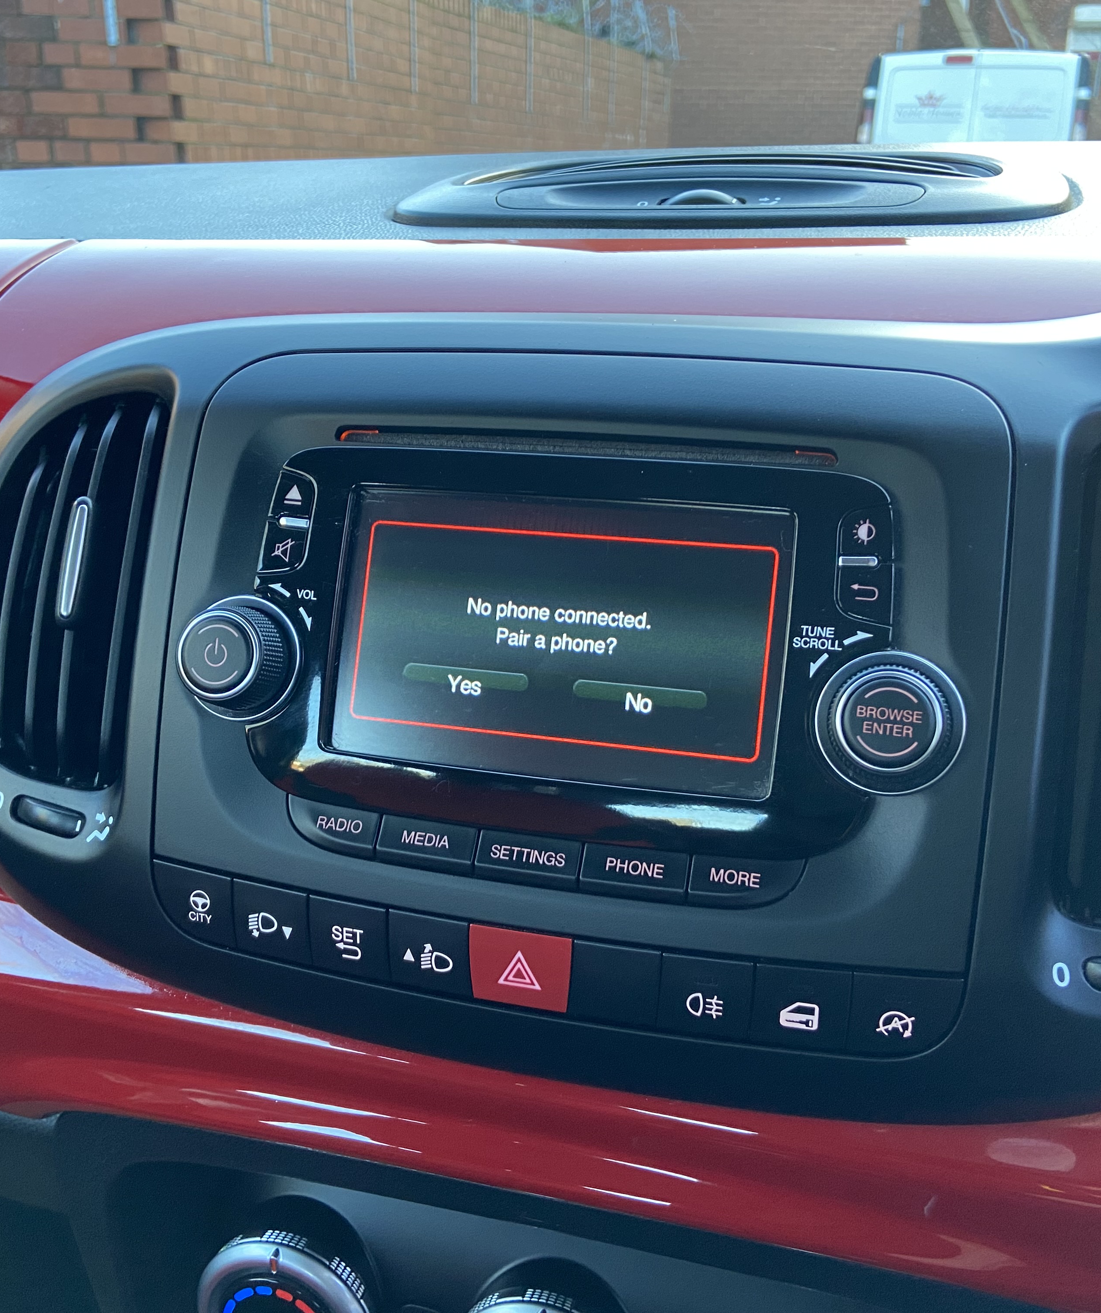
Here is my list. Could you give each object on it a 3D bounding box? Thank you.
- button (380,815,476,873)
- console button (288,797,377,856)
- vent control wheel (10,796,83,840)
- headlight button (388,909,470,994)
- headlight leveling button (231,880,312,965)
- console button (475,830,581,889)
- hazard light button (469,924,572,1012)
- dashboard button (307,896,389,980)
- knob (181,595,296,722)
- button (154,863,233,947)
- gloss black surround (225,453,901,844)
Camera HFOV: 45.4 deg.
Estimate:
[{"bbox_3d":[-0.030,0.046,0.324,0.026,0.011,0.009,5,-3,16],"label":"button"},{"bbox_3d":[-0.053,0.042,0.327,0.025,0.012,0.007,5,-3,16],"label":"console button"},{"bbox_3d":[-0.133,0.043,0.353,0.022,0.009,0.008,5,3,16],"label":"vent control wheel"},{"bbox_3d":[-0.028,0.071,0.320,0.021,0.018,0.007,5,10,16],"label":"headlight button"},{"bbox_3d":[-0.070,0.067,0.335,0.023,0.018,0.009,5,-3,16],"label":"headlight leveling button"},{"bbox_3d":[-0.004,0.048,0.312,0.025,0.011,0.007,5,-3,16],"label":"console button"},{"bbox_3d":[-0.007,0.075,0.317,0.026,0.017,0.009,5,-3,16],"label":"hazard light button"},{"bbox_3d":[-0.048,0.069,0.326,0.021,0.018,0.007,5,10,16],"label":"dashboard button"},{"bbox_3d":[-0.080,0.000,0.331,0.032,0.032,0.017,5,-3,16],"label":"knob"},{"bbox_3d":[-0.089,0.063,0.338,0.024,0.018,0.007,5,10,16],"label":"button"},{"bbox_3d":[0.000,-0.005,0.317,0.156,0.091,0.015,5,-3,16],"label":"gloss black surround"}]

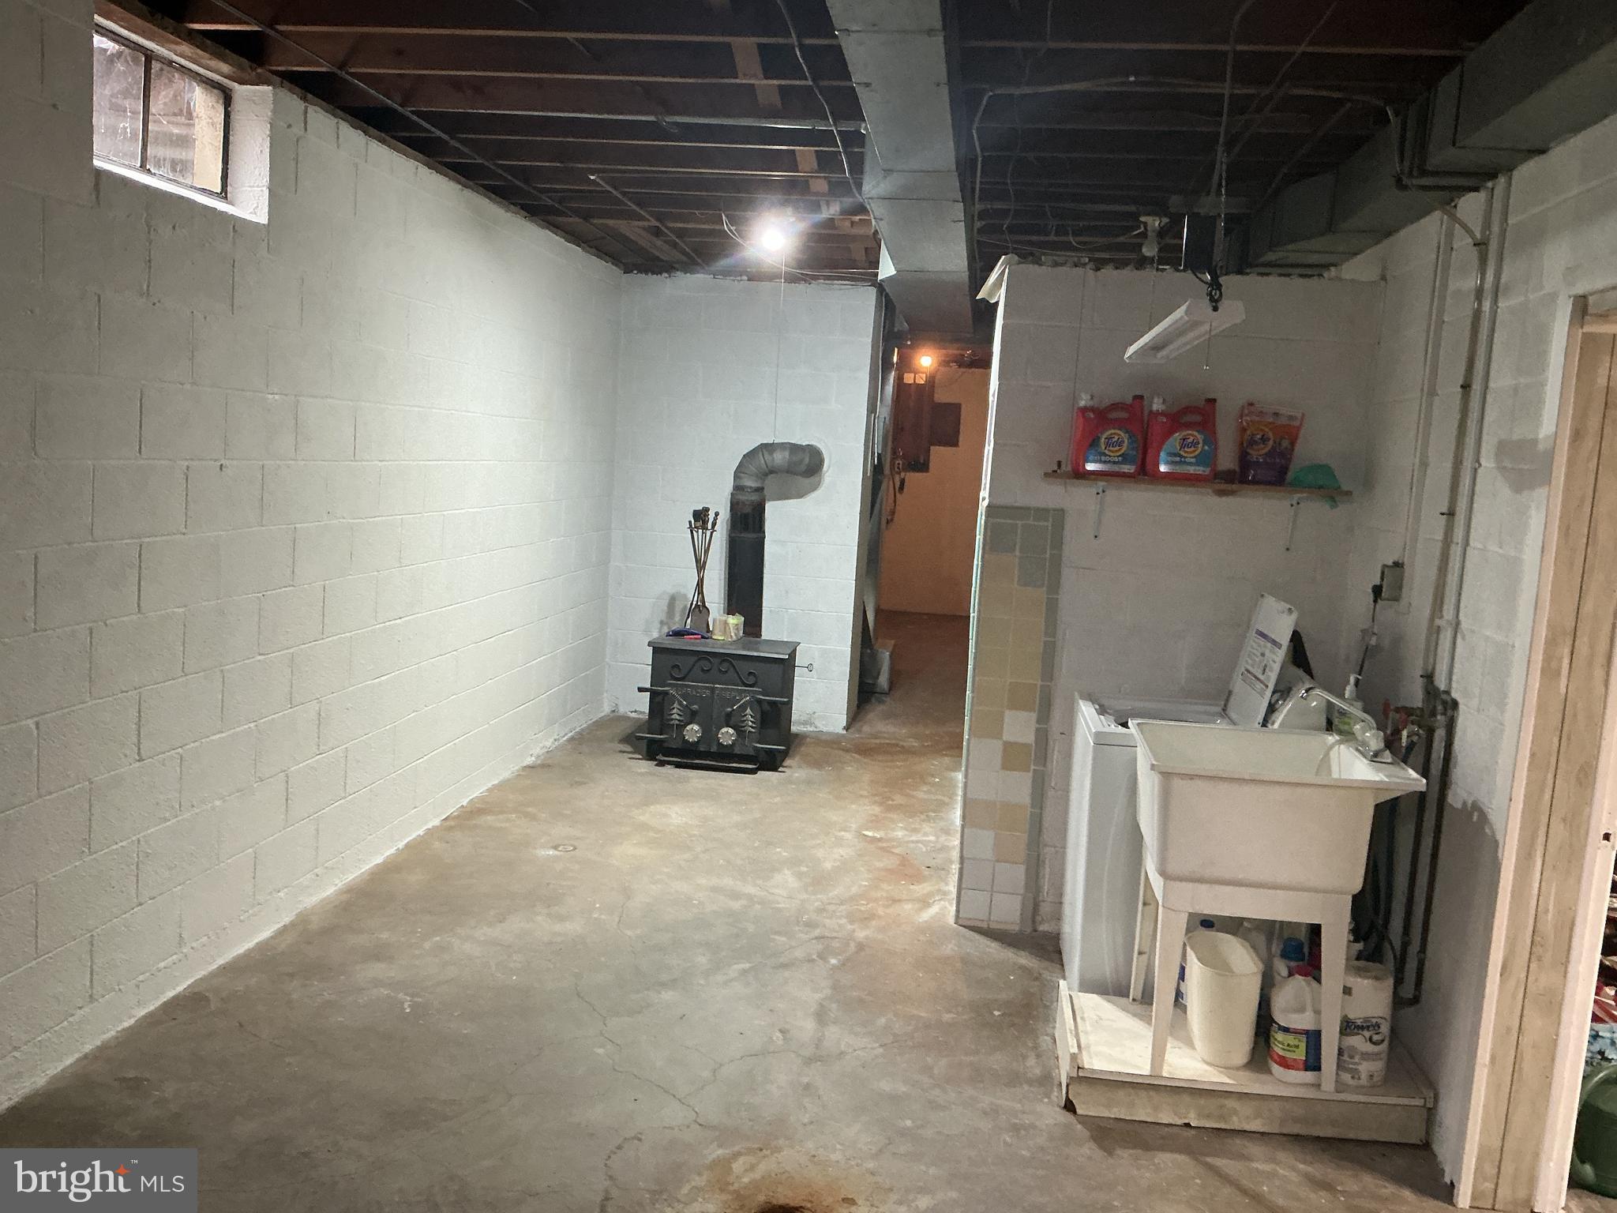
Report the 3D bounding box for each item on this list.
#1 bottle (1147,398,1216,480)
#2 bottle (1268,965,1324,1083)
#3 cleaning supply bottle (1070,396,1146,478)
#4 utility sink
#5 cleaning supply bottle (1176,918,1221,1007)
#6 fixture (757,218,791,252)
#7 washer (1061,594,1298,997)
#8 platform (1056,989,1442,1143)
[{"bbox_3d":[1.224,-0.549,4.462,0.220,0.272,0.130,4,6,7],"label":"bottle"},{"bbox_3d":[1.300,1.080,3.559,0.145,0.295,0.145,-3,9,-43],"label":"bottle"},{"bbox_3d":[0.988,-0.567,4.491,0.218,0.272,0.130,4,6,7],"label":"cleaning supply bottle"},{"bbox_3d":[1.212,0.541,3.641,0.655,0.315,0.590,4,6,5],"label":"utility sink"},{"bbox_3d":[1.142,1.042,3.895,0.145,0.280,0.120,4,6,7],"label":"cleaning supply bottle"},{"bbox_3d":[-0.148,-1.585,5.783,0.150,0.160,0.150,4,6,7],"label":"fixture"},{"bbox_3d":[1.211,0.624,4.309,0.690,1.260,0.690,4,6,7],"label":"washer"},{"bbox_3d":[1.160,1.249,3.732,0.925,0.145,0.530,4,6,5],"label":"platform"}]

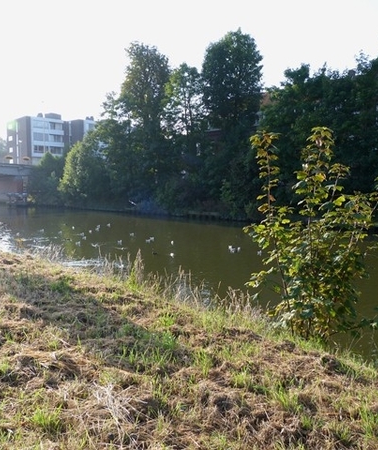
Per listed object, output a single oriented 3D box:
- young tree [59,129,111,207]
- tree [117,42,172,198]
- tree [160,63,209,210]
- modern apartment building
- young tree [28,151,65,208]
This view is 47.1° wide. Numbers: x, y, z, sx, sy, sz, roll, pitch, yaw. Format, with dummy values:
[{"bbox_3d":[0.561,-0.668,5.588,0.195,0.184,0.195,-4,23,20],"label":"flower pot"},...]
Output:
[{"bbox_3d":[-16.004,-8.891,67.000,7.600,11.800,7.600,0,6,0],"label":"young tree"},{"bbox_3d":[-5.854,-13.615,57.000,6.800,20.500,6.800,0,6,0],"label":"tree"},{"bbox_3d":[-0.540,-10.501,52.000,5.700,17.400,5.700,0,6,0],"label":"tree"},{"bbox_3d":[-31.562,-20.042,104.000,20.000,12.800,15.000,-6,8,-43],"label":"modern apartment building"},{"bbox_3d":[-23.679,-7.561,72.000,6.000,8.700,6.000,0,6,0],"label":"young tree"}]

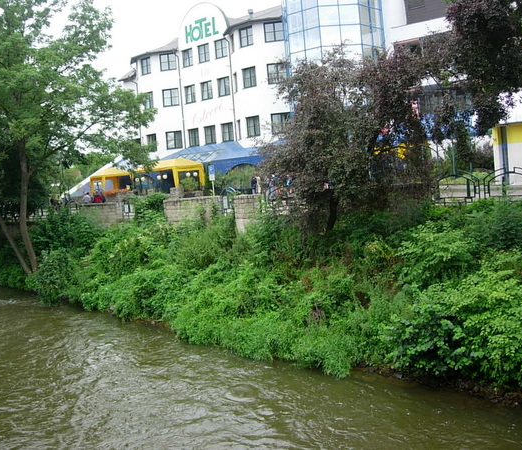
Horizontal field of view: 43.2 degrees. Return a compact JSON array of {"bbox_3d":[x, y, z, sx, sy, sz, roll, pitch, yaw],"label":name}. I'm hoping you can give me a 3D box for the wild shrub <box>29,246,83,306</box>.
[{"bbox_3d":[-11.286,2.815,36.000,2.900,3.000,2.600,-5,3,0],"label":"wild shrub"}]

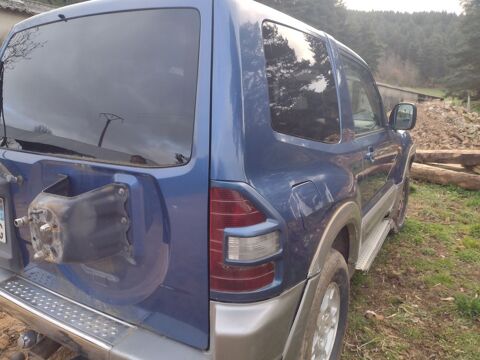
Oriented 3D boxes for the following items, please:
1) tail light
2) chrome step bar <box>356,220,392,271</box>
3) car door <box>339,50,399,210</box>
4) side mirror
[{"bbox_3d":[0.021,0.190,1.219,0.175,0.348,0.170,7,13,30],"label":"tail light"},{"bbox_3d":[0.961,0.419,2.725,0.148,0.055,1.140,7,13,30],"label":"chrome step bar"},{"bbox_3d":[0.991,-0.334,2.798,0.250,1.090,1.370,7,13,30],"label":"car door"},{"bbox_3d":[1.356,-0.523,3.109,0.215,0.220,0.130,7,13,30],"label":"side mirror"}]

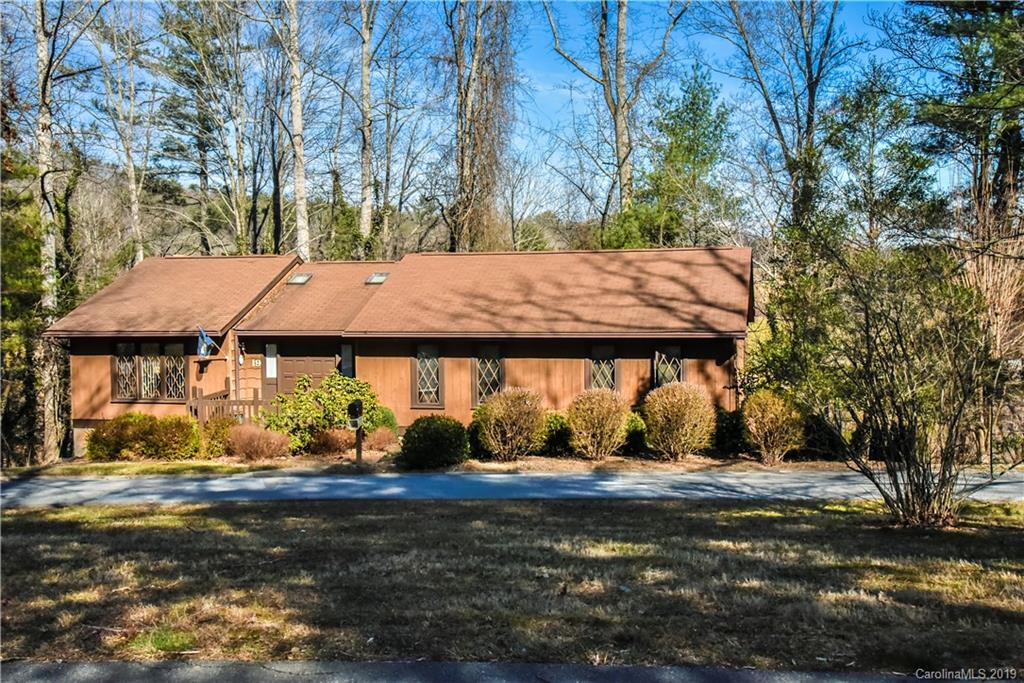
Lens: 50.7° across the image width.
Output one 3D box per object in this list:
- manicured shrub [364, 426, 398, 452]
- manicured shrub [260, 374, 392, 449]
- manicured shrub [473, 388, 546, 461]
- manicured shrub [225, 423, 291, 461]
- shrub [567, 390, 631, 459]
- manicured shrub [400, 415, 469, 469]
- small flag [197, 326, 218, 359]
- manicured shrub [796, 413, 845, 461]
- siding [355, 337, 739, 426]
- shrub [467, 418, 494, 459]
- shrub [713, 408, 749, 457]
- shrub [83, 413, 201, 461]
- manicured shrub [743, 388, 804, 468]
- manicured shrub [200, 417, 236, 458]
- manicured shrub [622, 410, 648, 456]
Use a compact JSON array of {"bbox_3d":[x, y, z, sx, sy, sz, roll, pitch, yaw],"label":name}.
[{"bbox_3d":[-3.187,2.393,26.400,0.850,0.660,0.800,0,0,0],"label":"manicured shrub"},{"bbox_3d":[-4.745,1.813,27.800,3.350,1.980,2.300,0,1,14],"label":"manicured shrub"},{"bbox_3d":[-0.035,1.958,25.500,1.700,1.720,1.650,0,0,0],"label":"manicured shrub"},{"bbox_3d":[-6.587,2.635,28.200,1.700,0.900,1.400,0,1,14],"label":"manicured shrub"},{"bbox_3d":[2.008,1.927,25.100,1.500,1.680,1.500,0,0,14],"label":"shrub"},{"bbox_3d":[-1.821,2.338,25.400,1.600,1.200,1.500,0,1,0],"label":"manicured shrub"},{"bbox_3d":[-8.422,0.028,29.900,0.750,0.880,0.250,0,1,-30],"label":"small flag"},{"bbox_3d":[7.197,2.223,25.300,1.250,1.150,1.200,0,1,14],"label":"manicured shrub"},{"bbox_3d":[0.680,1.030,27.000,9.800,2.300,0.350,0,0,14],"label":"siding"},{"bbox_3d":[-0.693,2.287,26.300,0.950,1.050,0.950,0,0,0],"label":"shrub"},{"bbox_3d":[5.191,2.172,25.800,1.150,1.150,1.150,0,1,14],"label":"shrub"},{"bbox_3d":[-9.734,2.496,28.400,3.000,1.250,1.400,0,0,14],"label":"shrub"},{"bbox_3d":[5.975,1.965,24.700,1.420,1.780,1.400,0,1,14],"label":"manicured shrub"},{"bbox_3d":[-7.820,2.567,28.900,1.100,1.100,1.100,0,1,14],"label":"manicured shrub"},{"bbox_3d":[2.854,2.179,25.600,0.950,1.100,0.950,0,0,14],"label":"manicured shrub"}]

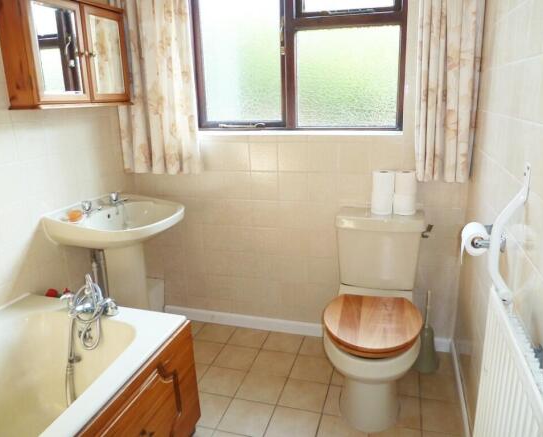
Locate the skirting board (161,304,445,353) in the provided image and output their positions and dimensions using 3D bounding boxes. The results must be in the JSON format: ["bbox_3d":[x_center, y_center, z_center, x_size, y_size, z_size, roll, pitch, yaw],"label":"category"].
[{"bbox_3d":[0.138,0.611,2.364,1.630,0.080,0.017,3,17,16],"label":"skirting board"}]

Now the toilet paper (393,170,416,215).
[{"bbox_3d":[0.611,-0.121,1.920,0.102,0.204,0.102,3,17,16],"label":"toilet paper"}]

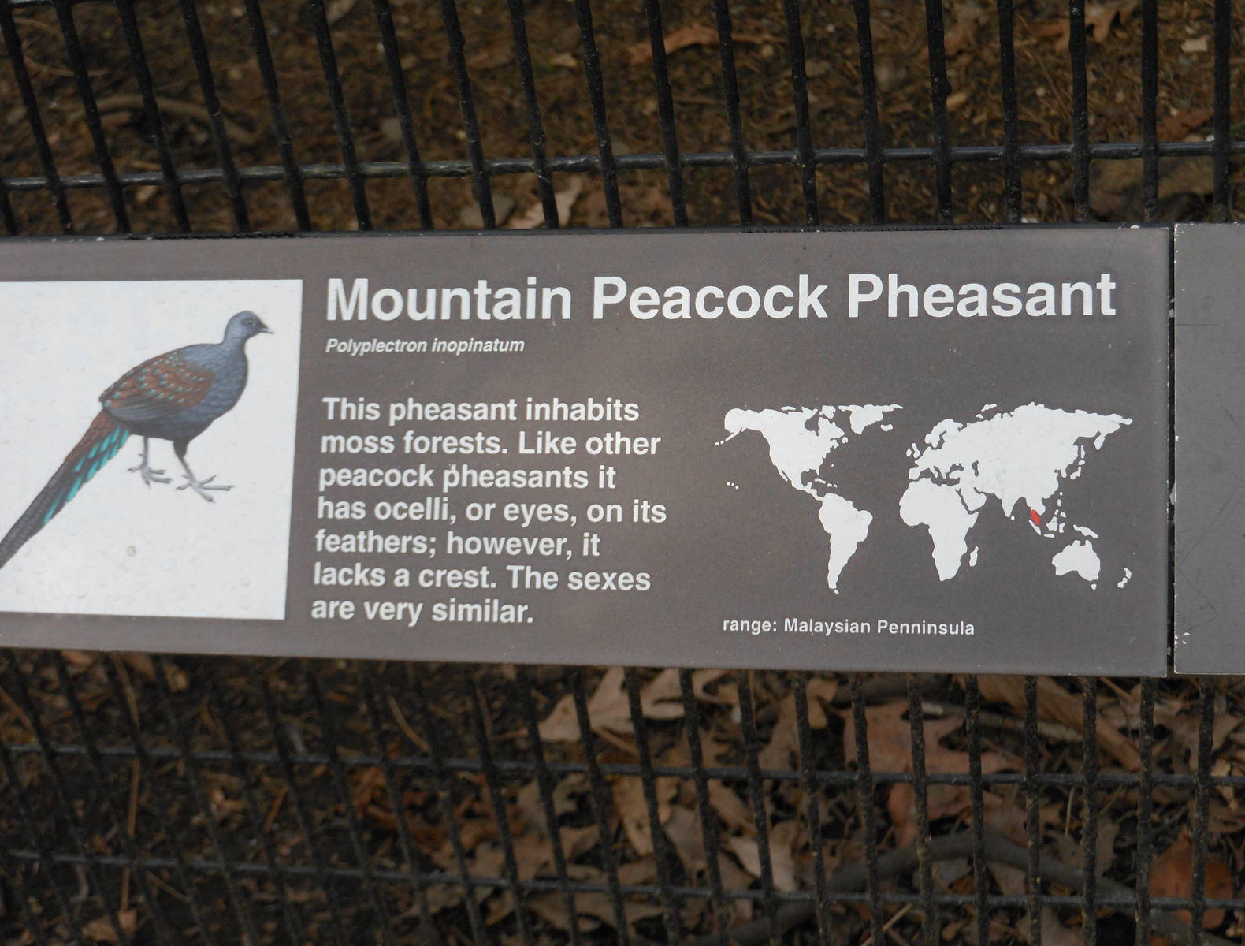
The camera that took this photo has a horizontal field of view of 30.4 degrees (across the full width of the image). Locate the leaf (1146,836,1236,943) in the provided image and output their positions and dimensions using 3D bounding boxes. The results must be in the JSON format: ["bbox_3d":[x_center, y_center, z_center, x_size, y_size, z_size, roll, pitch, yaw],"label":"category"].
[{"bbox_3d":[0.382,0.275,1.526,0.058,0.020,0.068,25,48,37],"label":"leaf"}]

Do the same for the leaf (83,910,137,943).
[{"bbox_3d":[-0.363,0.321,1.628,0.039,0.015,0.028,-2,37,10],"label":"leaf"}]

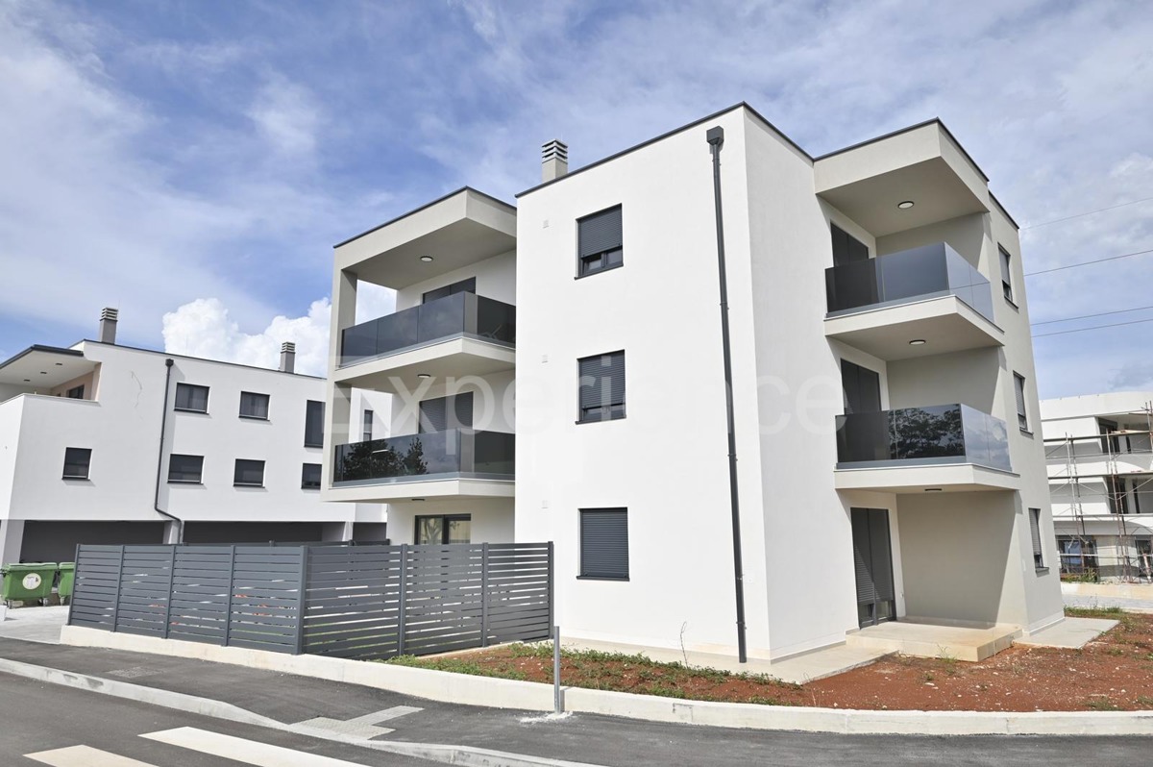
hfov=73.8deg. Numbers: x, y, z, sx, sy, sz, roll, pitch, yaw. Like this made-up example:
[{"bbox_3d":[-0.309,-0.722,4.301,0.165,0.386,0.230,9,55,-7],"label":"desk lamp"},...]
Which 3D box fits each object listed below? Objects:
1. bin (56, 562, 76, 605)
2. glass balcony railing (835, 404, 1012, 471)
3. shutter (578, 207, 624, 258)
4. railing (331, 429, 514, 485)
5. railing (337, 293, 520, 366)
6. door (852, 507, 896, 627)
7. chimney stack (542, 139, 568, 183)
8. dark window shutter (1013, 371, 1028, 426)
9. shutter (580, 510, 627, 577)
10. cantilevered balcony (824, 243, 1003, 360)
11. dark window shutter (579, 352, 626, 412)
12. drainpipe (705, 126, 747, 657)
[{"bbox_3d":[-15.681,6.359,24.484,1.320,1.300,0.920,6,-13,-30],"label":"bin"},{"bbox_3d":[6.841,1.218,15.033,2.302,1.054,3.208,-10,-14,40],"label":"glass balcony railing"},{"bbox_3d":[0.527,-3.051,15.498,1.170,0.830,0.050,-10,-14,41],"label":"shutter"},{"bbox_3d":[-3.563,1.867,18.110,4.797,1.037,1.886,-10,-14,40],"label":"railing"},{"bbox_3d":[-3.600,-1.047,18.637,4.800,1.050,1.850,-10,-14,41],"label":"railing"},{"bbox_3d":[5.910,3.631,15.306,0.100,2.230,1.960,-10,-14,41],"label":"door"},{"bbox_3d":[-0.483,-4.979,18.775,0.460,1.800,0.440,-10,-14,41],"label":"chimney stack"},{"bbox_3d":[9.699,0.388,16.845,0.060,1.180,1.170,-10,-14,41],"label":"dark window shutter"},{"bbox_3d":[0.559,2.968,14.336,1.170,1.260,0.050,-10,-14,41],"label":"shutter"},{"bbox_3d":[6.863,-1.541,15.526,2.380,1.400,3.400,-10,-14,41],"label":"cantilevered balcony"},{"bbox_3d":[0.528,-0.051,14.896,1.182,1.025,0.065,-10,-14,40],"label":"dark window shutter"},{"bbox_3d":[2.530,-0.091,12.882,0.261,9.073,0.169,-10,-14,40],"label":"drainpipe"}]

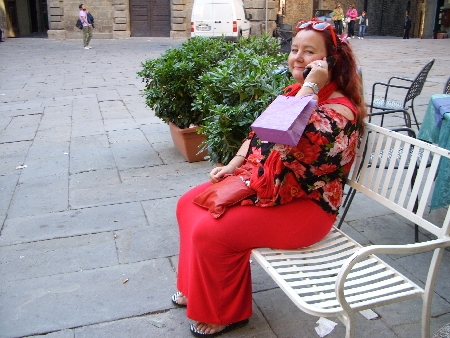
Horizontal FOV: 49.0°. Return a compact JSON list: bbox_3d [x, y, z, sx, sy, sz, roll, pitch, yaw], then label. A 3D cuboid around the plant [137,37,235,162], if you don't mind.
[{"bbox_3d":[-0.330,-0.690,4.773,1.000,1.160,0.950,-6,19,-19],"label":"plant"}]

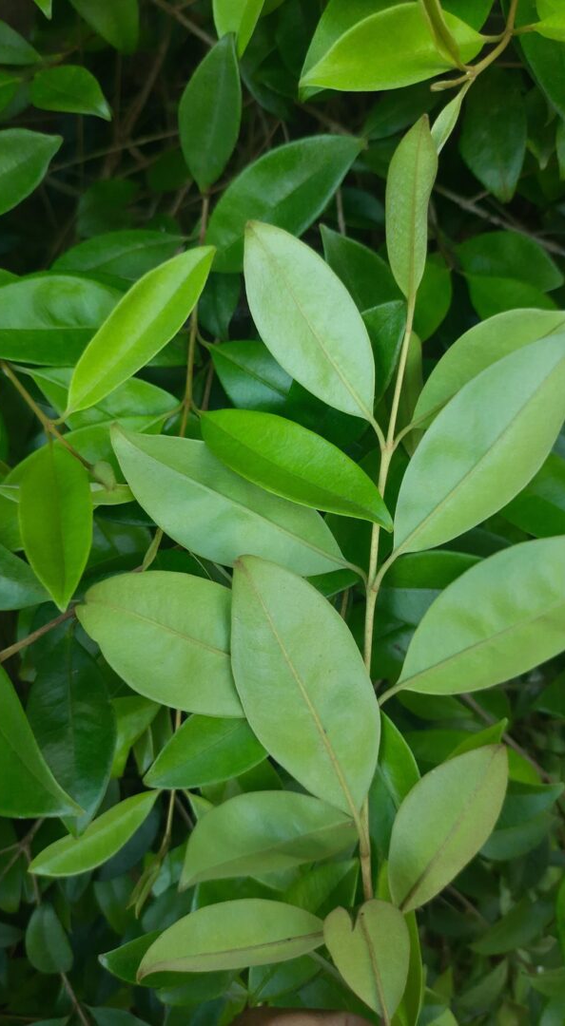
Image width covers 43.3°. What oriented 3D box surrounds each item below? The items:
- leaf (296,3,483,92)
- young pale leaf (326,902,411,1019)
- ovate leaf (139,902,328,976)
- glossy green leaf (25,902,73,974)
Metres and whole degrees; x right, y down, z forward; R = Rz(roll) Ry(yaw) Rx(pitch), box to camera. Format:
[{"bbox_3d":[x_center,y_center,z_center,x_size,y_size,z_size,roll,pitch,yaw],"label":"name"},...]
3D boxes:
[{"bbox_3d":[0.046,-0.195,0.300,0.080,0.034,0.014,-15,11,0],"label":"leaf"},{"bbox_3d":[0.032,0.151,0.240,0.026,0.007,0.037,-16,73,-5],"label":"young pale leaf"},{"bbox_3d":[-0.020,0.163,0.275,0.074,0.029,0.013,-13,-7,0],"label":"ovate leaf"},{"bbox_3d":[-0.152,0.275,0.459,0.025,0.006,0.042,-19,72,-13],"label":"glossy green leaf"}]

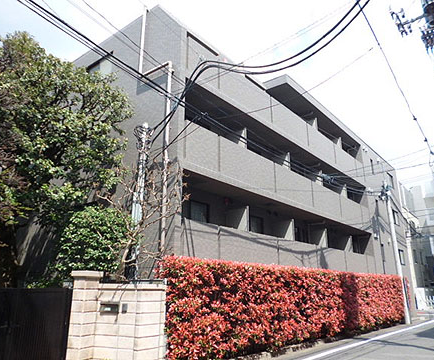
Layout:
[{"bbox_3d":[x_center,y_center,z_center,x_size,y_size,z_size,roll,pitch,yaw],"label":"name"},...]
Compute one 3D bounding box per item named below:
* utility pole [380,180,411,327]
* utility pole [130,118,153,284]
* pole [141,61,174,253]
[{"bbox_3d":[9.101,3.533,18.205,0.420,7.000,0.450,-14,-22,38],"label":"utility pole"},{"bbox_3d":[-1.645,1.177,7.630,0.350,5.250,0.380,-14,-22,38],"label":"utility pole"},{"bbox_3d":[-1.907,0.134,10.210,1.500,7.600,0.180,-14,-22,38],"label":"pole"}]

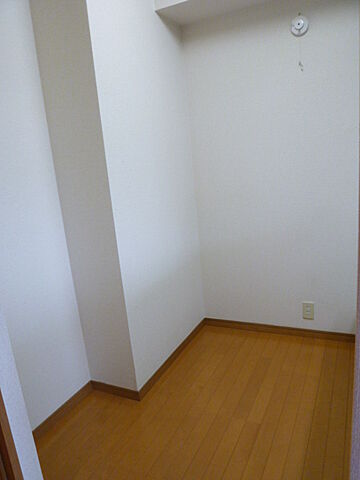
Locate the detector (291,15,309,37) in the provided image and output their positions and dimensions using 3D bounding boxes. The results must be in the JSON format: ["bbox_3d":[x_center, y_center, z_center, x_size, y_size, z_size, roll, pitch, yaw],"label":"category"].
[{"bbox_3d":[0.691,-1.245,2.010,0.100,0.100,0.042,1,13,27],"label":"detector"}]

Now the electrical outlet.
[{"bbox_3d":[0.879,0.491,2.376,0.070,0.120,0.010,1,13,27],"label":"electrical outlet"}]

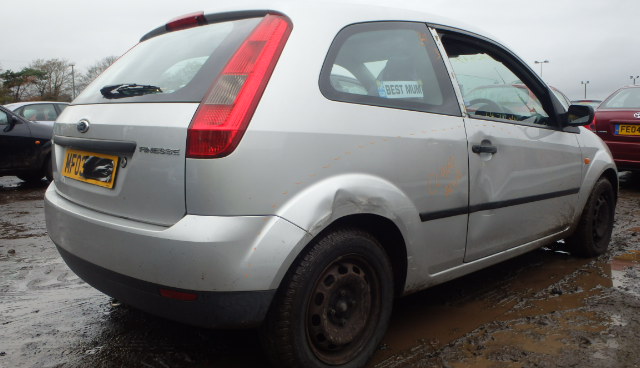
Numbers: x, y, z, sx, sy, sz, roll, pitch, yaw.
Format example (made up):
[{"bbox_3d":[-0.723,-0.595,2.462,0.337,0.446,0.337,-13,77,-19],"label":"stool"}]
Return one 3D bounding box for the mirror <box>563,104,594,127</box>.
[{"bbox_3d":[1.468,-0.388,2.952,0.115,0.115,0.185,-7,10,-43],"label":"mirror"}]

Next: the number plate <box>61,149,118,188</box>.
[{"bbox_3d":[-0.886,-0.062,1.980,0.015,0.111,0.520,10,-1,-44],"label":"number plate"}]

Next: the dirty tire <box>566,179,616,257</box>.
[{"bbox_3d":[1.867,0.231,3.599,0.585,0.585,0.180,-7,10,-43],"label":"dirty tire"}]

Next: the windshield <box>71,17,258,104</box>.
[{"bbox_3d":[-0.685,-0.488,2.113,1.130,0.090,0.435,8,56,46],"label":"windshield"}]

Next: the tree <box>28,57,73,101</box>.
[{"bbox_3d":[-31.069,-10.422,60.533,5.300,8.200,5.300,-2,8,-11],"label":"tree"}]

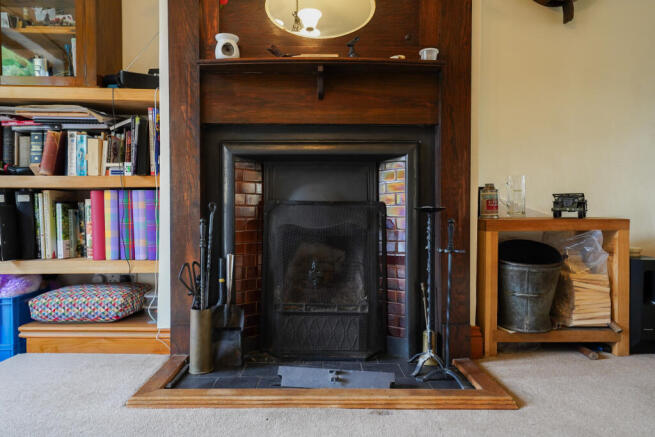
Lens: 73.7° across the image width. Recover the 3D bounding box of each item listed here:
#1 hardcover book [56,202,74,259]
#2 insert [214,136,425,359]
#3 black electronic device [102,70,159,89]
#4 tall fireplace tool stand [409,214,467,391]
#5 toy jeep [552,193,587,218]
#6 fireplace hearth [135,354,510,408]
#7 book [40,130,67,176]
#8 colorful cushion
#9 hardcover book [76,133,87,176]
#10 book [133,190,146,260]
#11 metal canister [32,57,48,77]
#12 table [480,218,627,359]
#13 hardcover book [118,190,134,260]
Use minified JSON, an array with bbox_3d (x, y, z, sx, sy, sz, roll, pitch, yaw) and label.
[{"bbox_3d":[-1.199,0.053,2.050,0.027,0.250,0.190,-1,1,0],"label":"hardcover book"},{"bbox_3d":[-0.030,0.118,1.930,0.875,0.915,0.270,0,1,0],"label":"insert"},{"bbox_3d":[-0.920,-0.632,2.090,0.260,0.085,0.170,0,1,-9],"label":"black electronic device"},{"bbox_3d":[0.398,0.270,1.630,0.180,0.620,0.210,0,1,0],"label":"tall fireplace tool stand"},{"bbox_3d":[1.090,-0.057,1.970,0.120,0.110,0.220,1,1,32],"label":"toy jeep"},{"bbox_3d":[-0.010,0.574,1.575,1.220,0.043,0.420,0,1,0],"label":"fireplace hearth"},{"bbox_3d":[-1.252,-0.297,2.045,0.061,0.205,0.140,11,1,-2],"label":"book"},{"bbox_3d":[-1.125,0.393,2.130,0.420,0.130,0.400,0,1,0],"label":"colorful cushion"},{"bbox_3d":[-1.118,-0.290,2.050,0.045,0.194,0.135,0,1,-2],"label":"hardcover book"},{"bbox_3d":[-0.817,0.029,2.030,0.057,0.302,0.260,-2,1,0],"label":"book"},{"bbox_3d":[-1.367,-0.722,2.080,0.068,0.105,0.068,0,1,0],"label":"metal canister"},{"bbox_3d":[0.980,0.292,2.050,0.610,0.582,0.390,0,1,0],"label":"table"},{"bbox_3d":[-0.920,0.029,2.120,0.065,0.314,0.260,-1,1,-2],"label":"hardcover book"}]

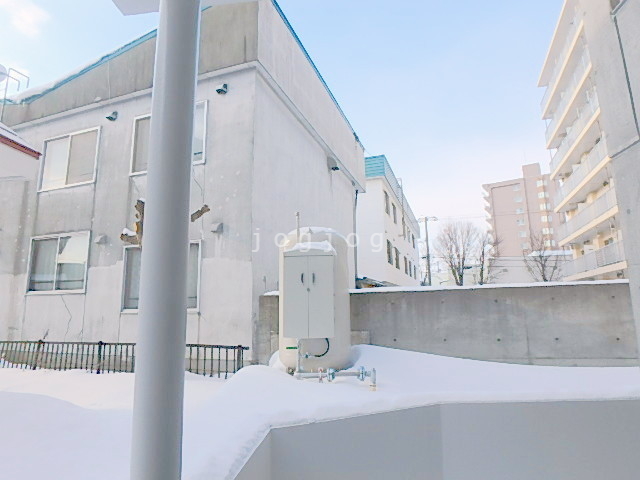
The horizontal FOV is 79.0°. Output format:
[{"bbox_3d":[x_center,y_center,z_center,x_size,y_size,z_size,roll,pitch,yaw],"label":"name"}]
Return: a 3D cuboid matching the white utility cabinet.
[{"bbox_3d":[-0.111,0.551,4.000,0.505,0.910,0.270,-3,-10,10],"label":"white utility cabinet"}]

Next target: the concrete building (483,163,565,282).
[{"bbox_3d":[52.031,0.456,95.701,17.000,33.674,18.000,-7,-12,32],"label":"concrete building"}]

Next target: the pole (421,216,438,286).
[{"bbox_3d":[11.118,2.995,39.053,1.750,10.788,0.450,0,-10,0],"label":"pole"}]

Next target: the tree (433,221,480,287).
[{"bbox_3d":[14.300,3.227,40.023,4.636,10.616,4.636,0,-10,0],"label":"tree"}]

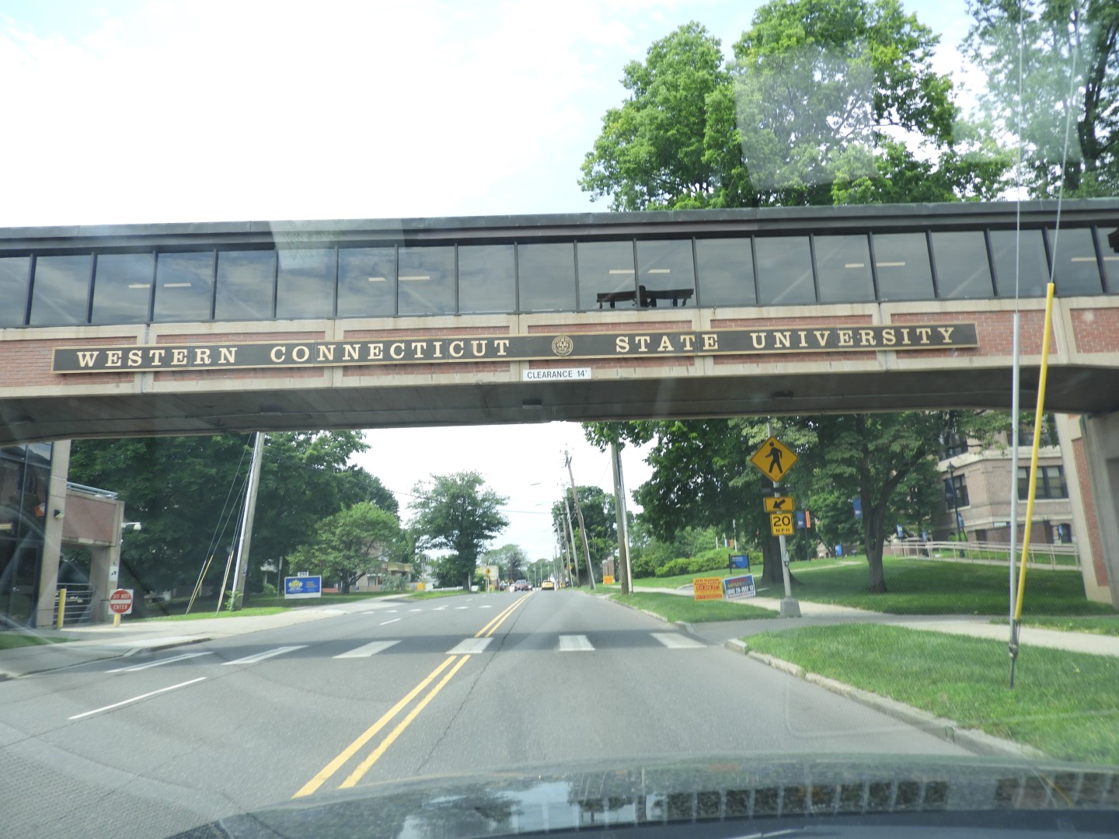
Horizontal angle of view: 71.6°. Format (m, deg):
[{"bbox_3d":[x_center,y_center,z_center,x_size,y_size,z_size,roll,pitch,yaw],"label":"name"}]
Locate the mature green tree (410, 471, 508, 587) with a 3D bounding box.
[{"bbox_3d":[-10.113,11.298,79.223,9.700,12.200,9.200,-2,-12,-2],"label":"mature green tree"}]

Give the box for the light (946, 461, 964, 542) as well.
[{"bbox_3d":[21.696,4.908,42.521,0.500,5.200,0.500,-2,-12,-2],"label":"light"}]

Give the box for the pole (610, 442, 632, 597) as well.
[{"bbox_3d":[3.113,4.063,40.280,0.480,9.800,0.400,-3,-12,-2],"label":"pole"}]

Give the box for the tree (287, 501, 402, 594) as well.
[{"bbox_3d":[-17.216,10.217,62.232,8.600,7.300,8.000,-2,-12,-2],"label":"tree"}]

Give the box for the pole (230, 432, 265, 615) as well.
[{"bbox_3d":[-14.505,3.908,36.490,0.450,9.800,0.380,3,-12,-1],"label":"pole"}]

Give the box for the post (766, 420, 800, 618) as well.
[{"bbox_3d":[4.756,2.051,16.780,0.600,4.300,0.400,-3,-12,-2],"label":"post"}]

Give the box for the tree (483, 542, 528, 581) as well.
[{"bbox_3d":[-11.308,30.007,158.982,9.000,9.800,8.500,-2,-12,-2],"label":"tree"}]

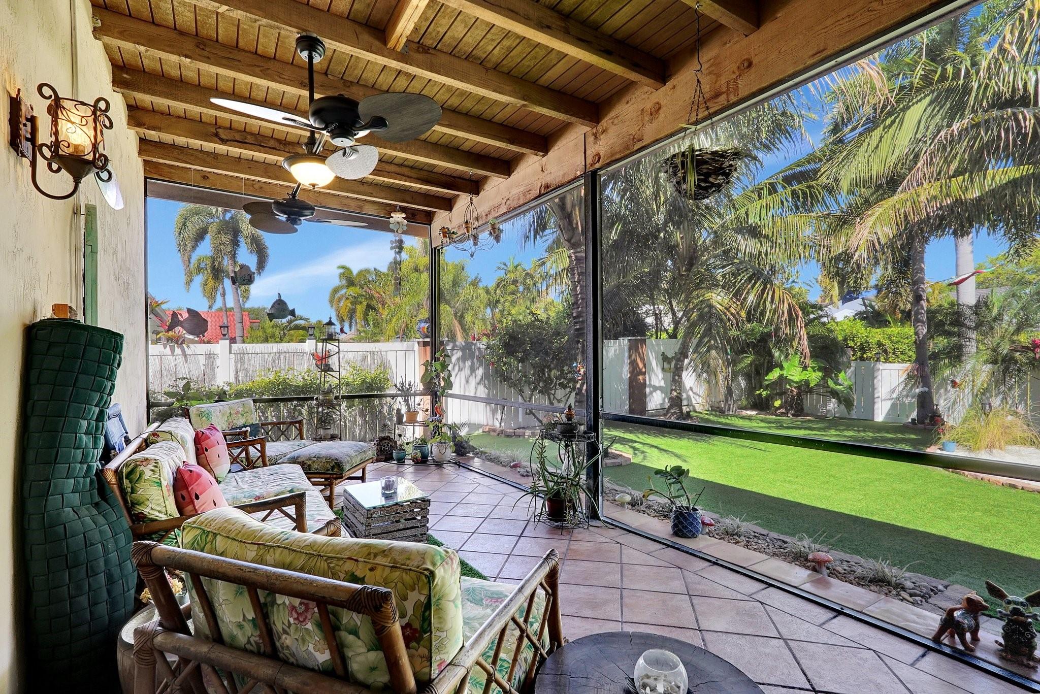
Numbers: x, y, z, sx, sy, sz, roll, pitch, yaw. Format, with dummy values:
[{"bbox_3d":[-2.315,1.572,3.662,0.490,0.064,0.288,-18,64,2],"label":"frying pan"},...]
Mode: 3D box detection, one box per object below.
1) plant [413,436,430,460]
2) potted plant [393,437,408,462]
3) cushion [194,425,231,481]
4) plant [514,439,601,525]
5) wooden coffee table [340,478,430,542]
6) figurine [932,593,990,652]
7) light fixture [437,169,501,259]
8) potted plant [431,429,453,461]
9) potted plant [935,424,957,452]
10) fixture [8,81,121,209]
[{"bbox_3d":[-1.063,1.090,4.980,0.170,0.260,0.170,0,-3,0],"label":"plant"},{"bbox_3d":[-1.268,1.087,4.890,0.155,0.275,0.155,0,-3,0],"label":"potted plant"},{"bbox_3d":[-2.185,0.750,3.315,0.160,0.385,0.390,-18,6,-25],"label":"cushion"},{"bbox_3d":[0.310,1.045,3.580,0.630,0.620,0.540,0,-2,0],"label":"plant"},{"bbox_3d":[-0.957,1.200,3.285,0.450,0.325,0.630,1,-3,-34],"label":"wooden coffee table"},{"bbox_3d":[1.944,1.183,2.039,0.190,0.225,0.120,-2,-3,37],"label":"figurine"},{"bbox_3d":[-0.436,-1.158,4.030,0.500,0.720,0.500,2,-3,-34],"label":"light fixture"},{"bbox_3d":[-1.001,1.250,5.837,0.270,0.370,0.270,0,-2,0],"label":"potted plant"},{"bbox_3d":[5.623,1.206,6.100,0.250,0.355,0.250,0,-3,0],"label":"potted plant"},{"bbox_3d":[-1.256,-0.567,1.282,0.210,0.310,0.180,2,-3,-34],"label":"fixture"}]

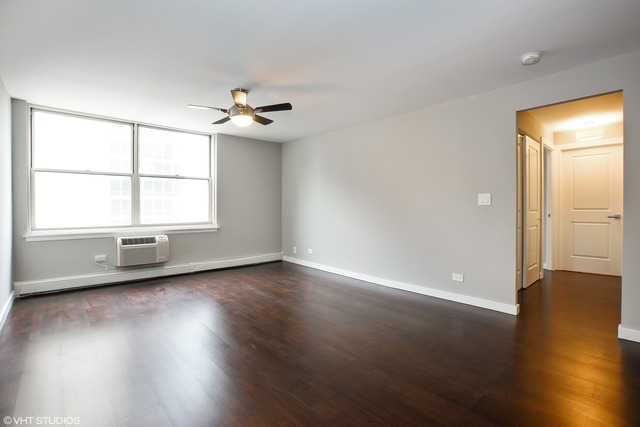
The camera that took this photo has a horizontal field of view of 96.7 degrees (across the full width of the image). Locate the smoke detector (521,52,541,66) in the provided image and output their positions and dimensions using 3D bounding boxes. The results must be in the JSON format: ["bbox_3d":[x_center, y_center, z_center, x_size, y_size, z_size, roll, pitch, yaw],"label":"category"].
[{"bbox_3d":[1.788,-1.306,2.413,0.140,0.048,0.140,-1,2,-39],"label":"smoke detector"}]

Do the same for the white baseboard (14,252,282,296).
[{"bbox_3d":[-2.229,0.905,4.581,3.699,0.185,0.075,-1,2,-39],"label":"white baseboard"}]

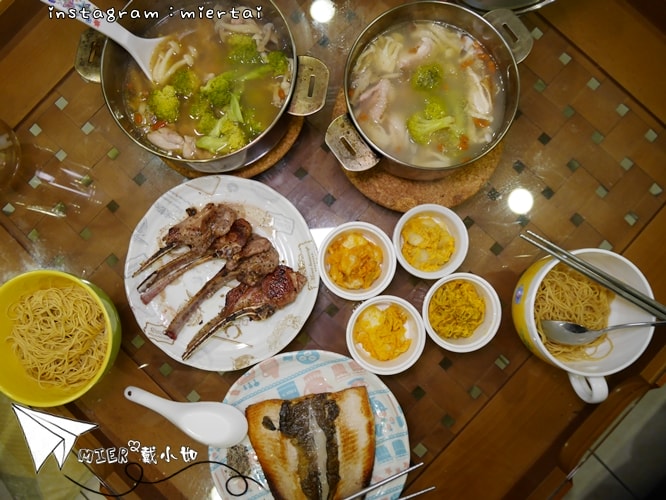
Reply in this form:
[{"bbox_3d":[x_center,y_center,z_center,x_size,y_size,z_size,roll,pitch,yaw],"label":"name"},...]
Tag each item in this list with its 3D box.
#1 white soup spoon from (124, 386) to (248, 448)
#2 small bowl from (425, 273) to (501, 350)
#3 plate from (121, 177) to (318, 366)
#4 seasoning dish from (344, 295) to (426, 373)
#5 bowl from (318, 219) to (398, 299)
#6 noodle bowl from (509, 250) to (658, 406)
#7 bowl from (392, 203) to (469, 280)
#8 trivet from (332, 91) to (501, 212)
[{"bbox_3d":[-0.154,0.171,0.500,0.134,0.045,0.047,18,86,2],"label":"white soup spoon"},{"bbox_3d":[0.136,0.067,0.507,0.083,0.041,0.083,0,85,1],"label":"small bowl"},{"bbox_3d":[-0.123,0.025,0.524,0.217,0.022,0.217,0,85,1],"label":"plate"},{"bbox_3d":[0.056,0.091,0.506,0.083,0.041,0.083,0,85,1],"label":"seasoning dish"},{"bbox_3d":[0.027,0.013,0.513,0.083,0.041,0.083,0,85,1],"label":"bowl"},{"bbox_3d":[0.254,0.079,0.487,0.126,0.073,0.156,-7,85,0],"label":"noodle bowl"},{"bbox_3d":[0.105,-0.007,0.514,0.080,0.039,0.080,0,85,1],"label":"bowl"},{"bbox_3d":[0.097,-0.140,0.539,0.197,0.012,0.197,0,85,1],"label":"trivet"}]

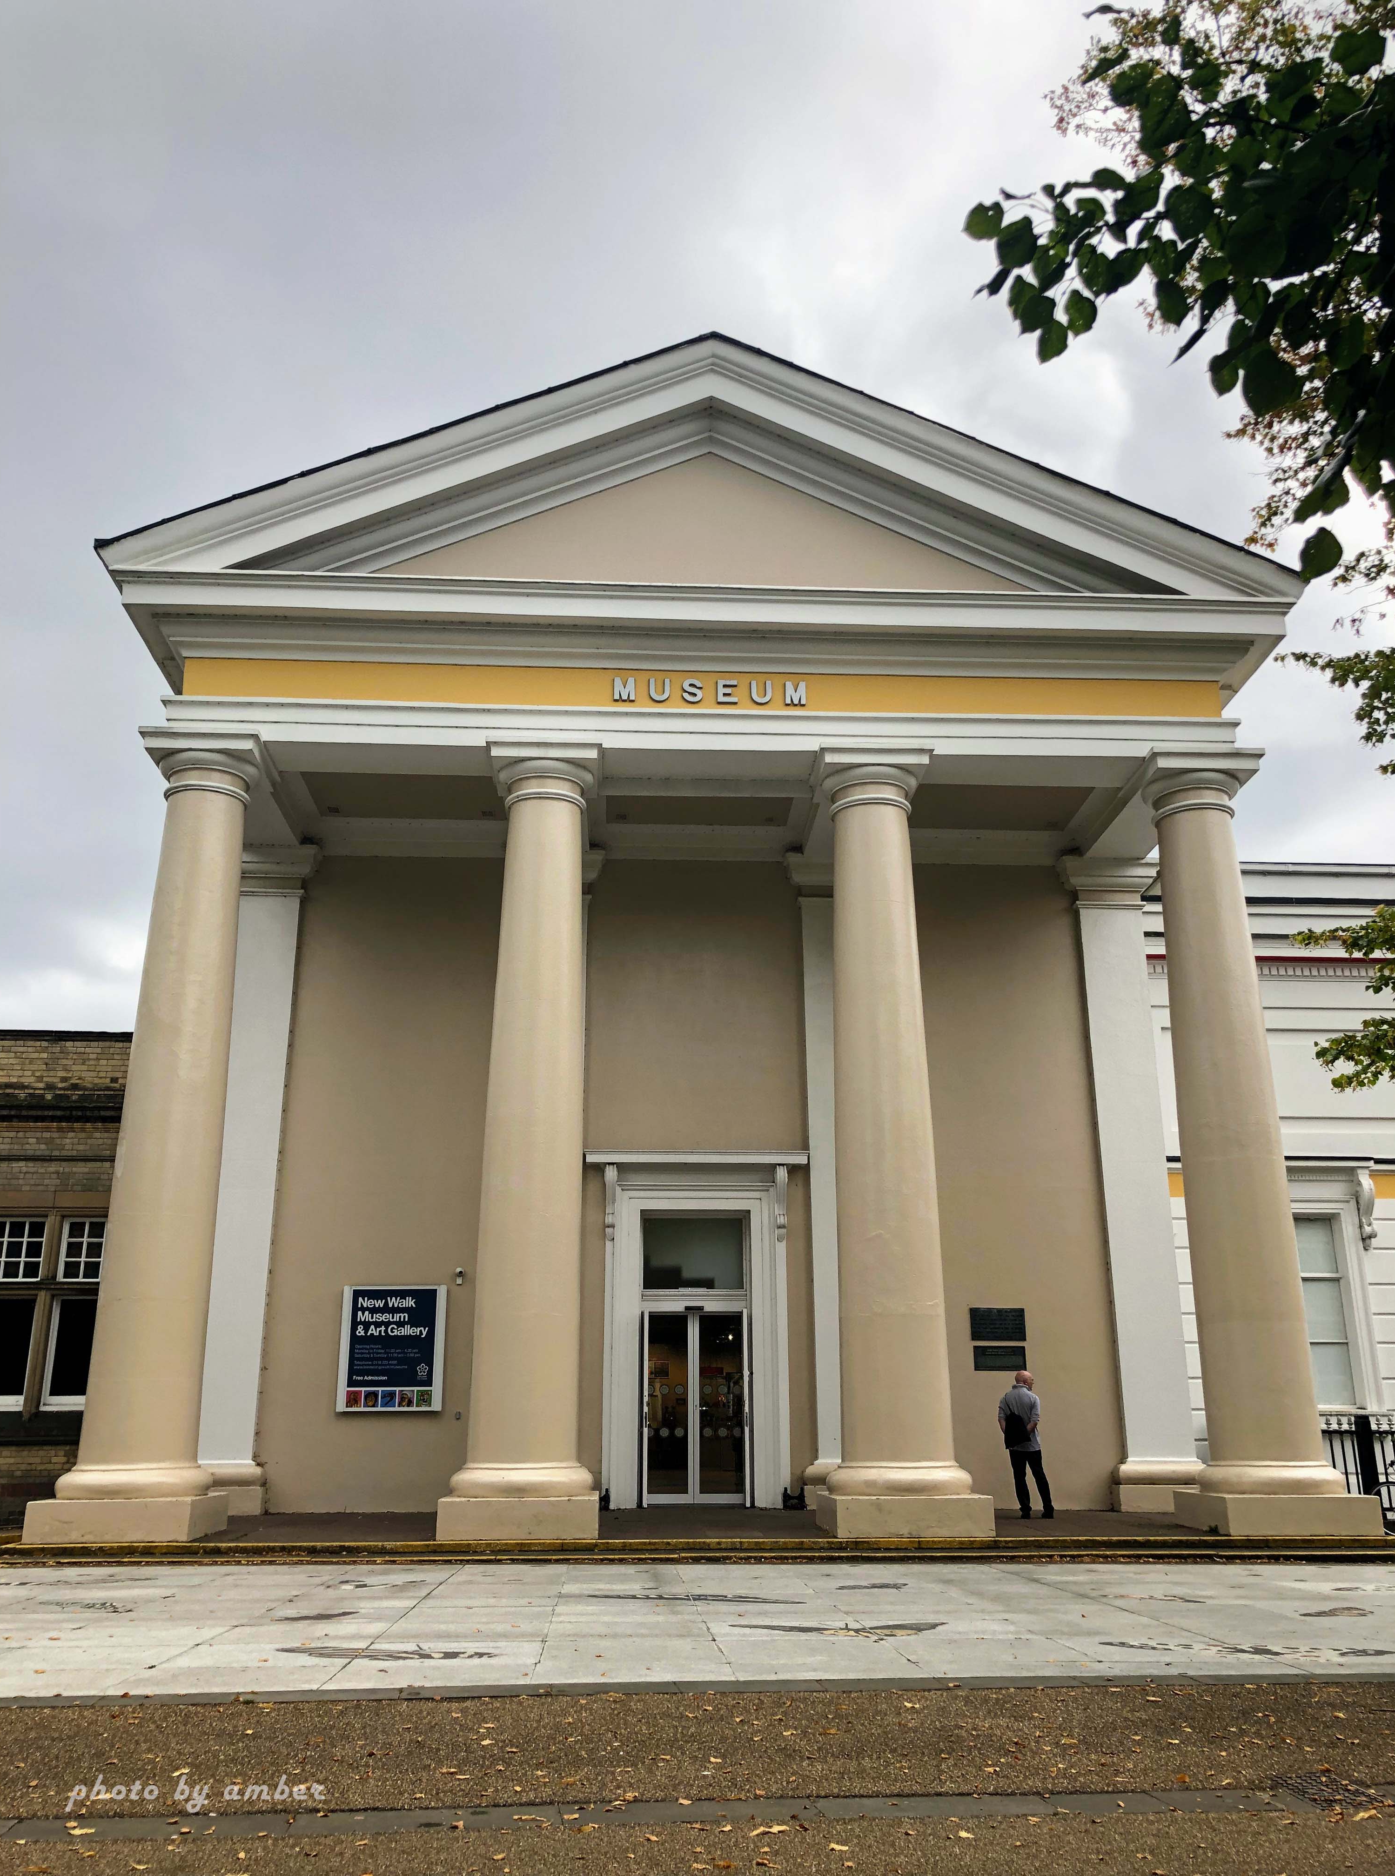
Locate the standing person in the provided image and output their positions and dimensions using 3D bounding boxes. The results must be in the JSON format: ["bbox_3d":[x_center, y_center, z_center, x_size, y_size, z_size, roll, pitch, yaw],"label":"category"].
[{"bbox_3d":[4.095,6.312,18.931,0.540,1.740,0.360,-3,-19,8],"label":"standing person"}]

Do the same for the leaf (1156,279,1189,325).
[{"bbox_3d":[0.767,-1.027,2.450,0.056,0.080,0.025,-3,1,7],"label":"leaf"}]

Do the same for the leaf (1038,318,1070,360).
[{"bbox_3d":[0.632,-1.063,2.700,0.052,0.076,0.020,20,24,5],"label":"leaf"}]

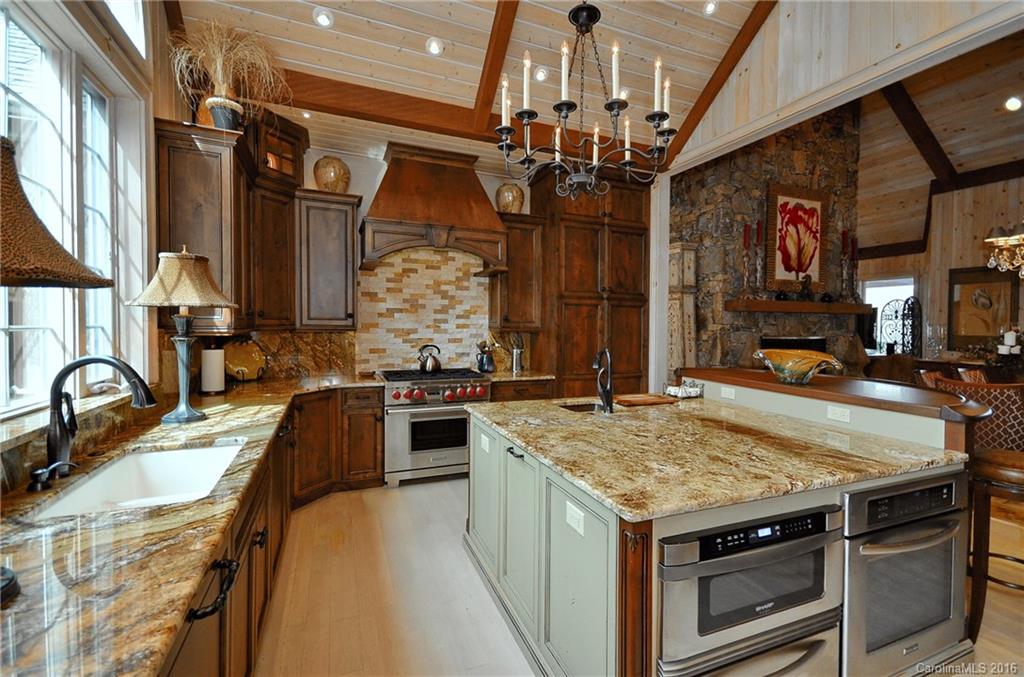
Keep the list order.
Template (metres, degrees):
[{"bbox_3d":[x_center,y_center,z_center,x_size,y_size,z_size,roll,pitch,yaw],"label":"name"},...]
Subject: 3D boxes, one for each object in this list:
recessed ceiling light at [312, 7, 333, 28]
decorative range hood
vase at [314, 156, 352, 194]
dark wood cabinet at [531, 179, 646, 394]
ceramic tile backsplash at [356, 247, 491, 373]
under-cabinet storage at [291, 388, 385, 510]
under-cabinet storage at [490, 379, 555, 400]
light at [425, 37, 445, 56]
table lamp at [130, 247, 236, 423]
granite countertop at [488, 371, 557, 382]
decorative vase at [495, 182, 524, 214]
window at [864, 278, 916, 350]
[{"bbox_3d":[-1.260,-2.135,2.830,0.130,0.040,0.130,0,-38,-23],"label":"recessed ceiling light"},{"bbox_3d":[-0.736,-1.186,4.054,1.270,1.090,0.550,0,2,-23],"label":"decorative range hood"},{"bbox_3d":[-1.627,-1.451,3.834,0.304,0.370,0.304,0,2,-21],"label":"vase"},{"bbox_3d":[0.836,-0.225,4.660,1.125,2.987,0.710,0,2,-21],"label":"dark wood cabinet"},{"bbox_3d":[-0.877,-0.294,4.360,1.355,1.285,0.025,0,2,-21],"label":"ceramic tile backsplash"},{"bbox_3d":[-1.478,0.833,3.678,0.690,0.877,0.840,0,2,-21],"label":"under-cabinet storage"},{"bbox_3d":[-0.010,0.826,4.389,0.660,0.880,0.600,0,2,-23],"label":"under-cabinet storage"},{"bbox_3d":[-0.599,-2.263,3.290,0.145,0.040,0.145,0,-35,-21],"label":"light"},{"bbox_3d":[-1.655,-0.036,2.160,0.430,0.875,0.430,0,2,-23],"label":"table lamp"},{"bbox_3d":[-0.007,0.385,4.382,0.718,0.040,0.650,0,2,-21],"label":"granite countertop"},{"bbox_3d":[-0.019,-1.436,4.437,0.290,0.370,0.290,0,1,0],"label":"decorative vase"},{"bbox_3d":[5.232,-0.286,5.913,0.100,1.060,0.660,0,2,-23],"label":"window"}]

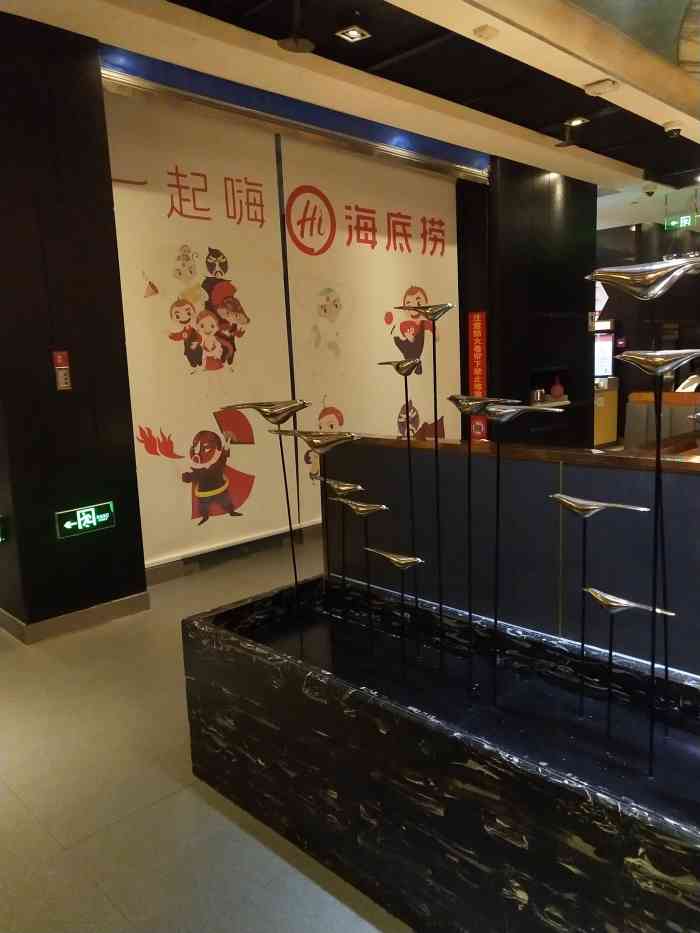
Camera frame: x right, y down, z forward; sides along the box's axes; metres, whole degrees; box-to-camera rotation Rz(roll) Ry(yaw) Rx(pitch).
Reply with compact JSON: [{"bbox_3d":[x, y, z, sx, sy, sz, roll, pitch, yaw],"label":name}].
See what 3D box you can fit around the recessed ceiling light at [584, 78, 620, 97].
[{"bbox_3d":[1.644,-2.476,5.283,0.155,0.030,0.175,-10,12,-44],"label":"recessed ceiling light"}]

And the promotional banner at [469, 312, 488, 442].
[{"bbox_3d":[1.236,-0.868,7.775,0.020,1.200,0.190,-10,12,-44],"label":"promotional banner"}]

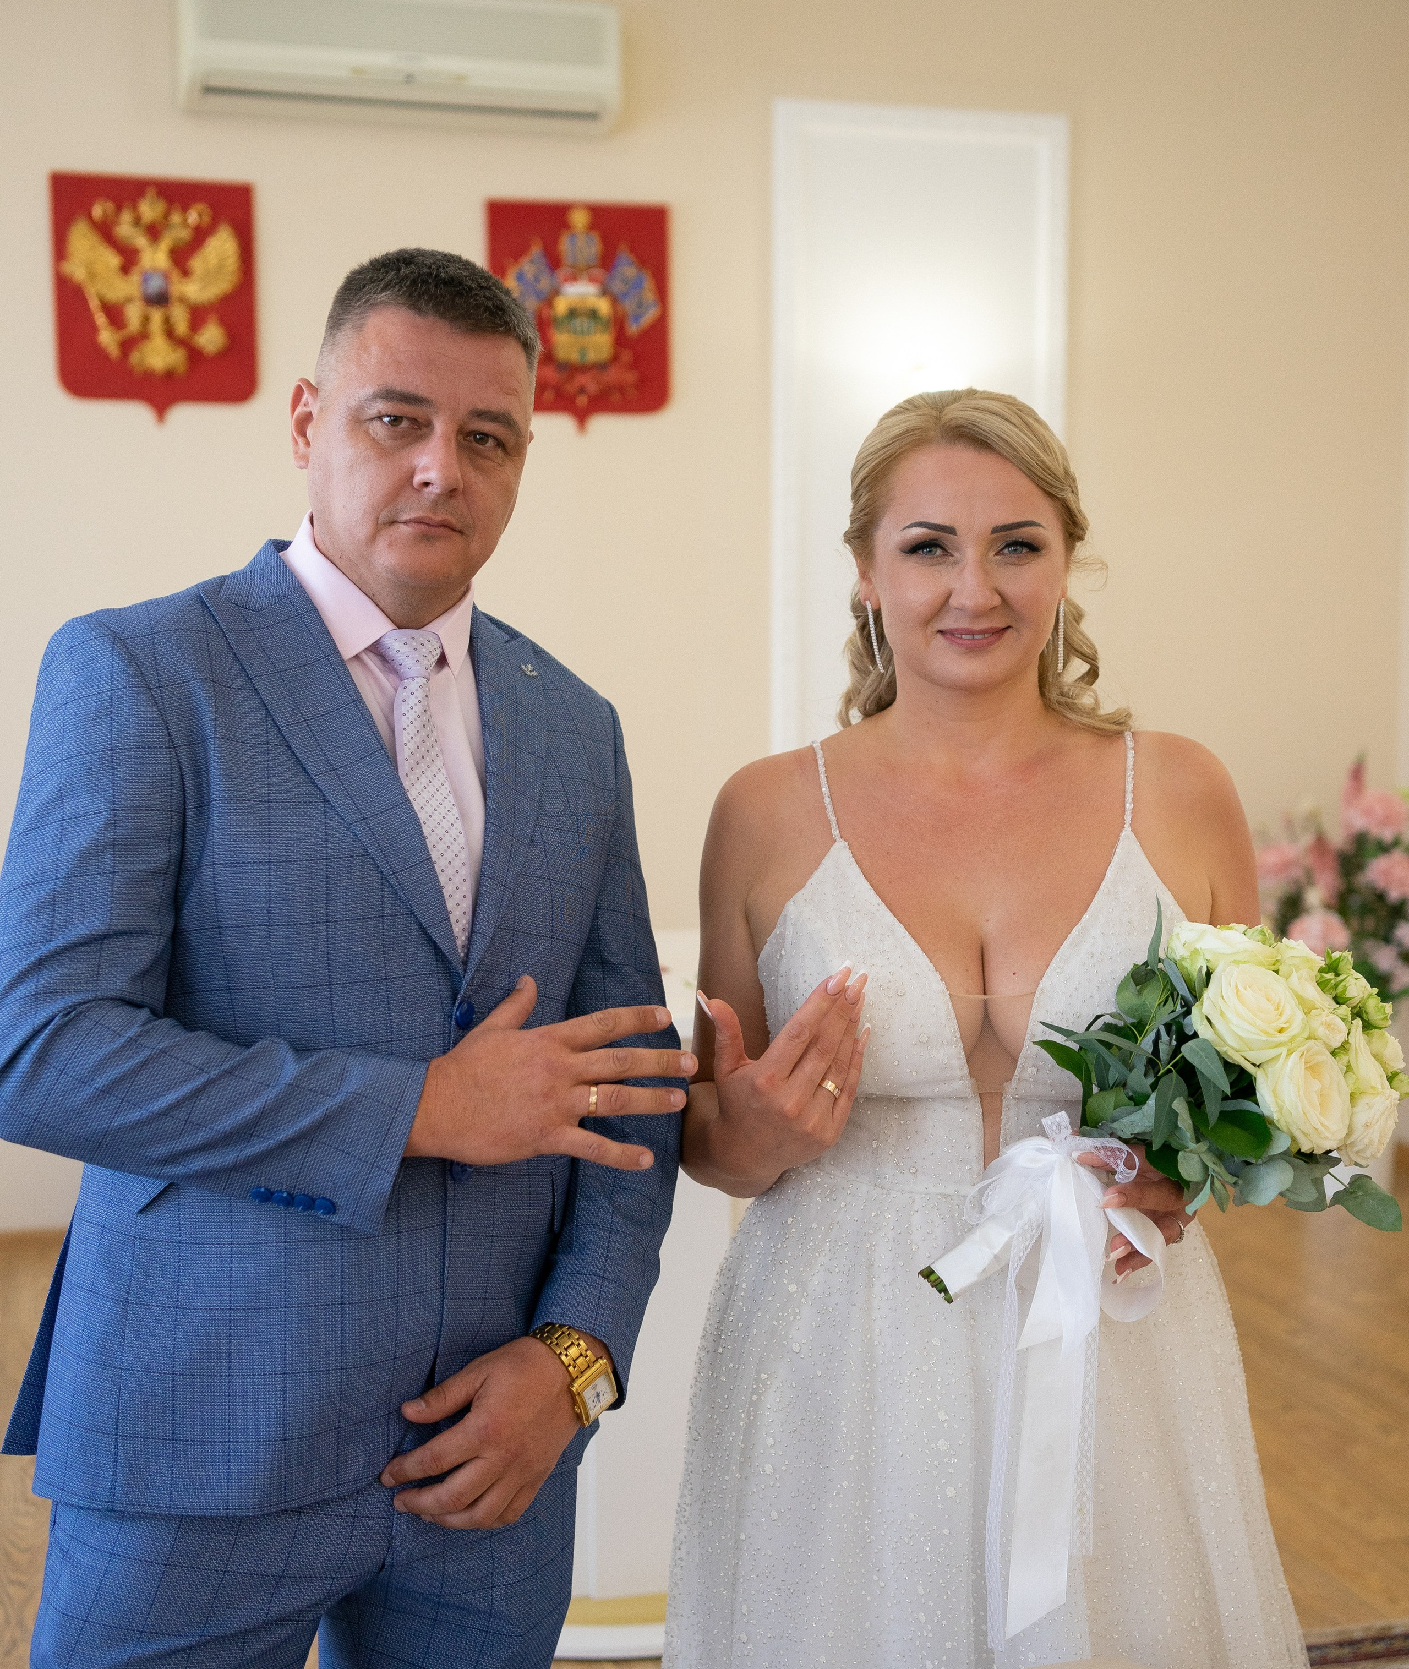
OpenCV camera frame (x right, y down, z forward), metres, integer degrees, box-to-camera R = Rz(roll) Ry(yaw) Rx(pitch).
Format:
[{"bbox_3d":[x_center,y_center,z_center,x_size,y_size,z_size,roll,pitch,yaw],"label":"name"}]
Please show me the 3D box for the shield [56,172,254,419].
[{"bbox_3d":[-1.280,-1.246,4.803,0.452,0.550,0.040,-2,7,-15],"label":"shield"}]

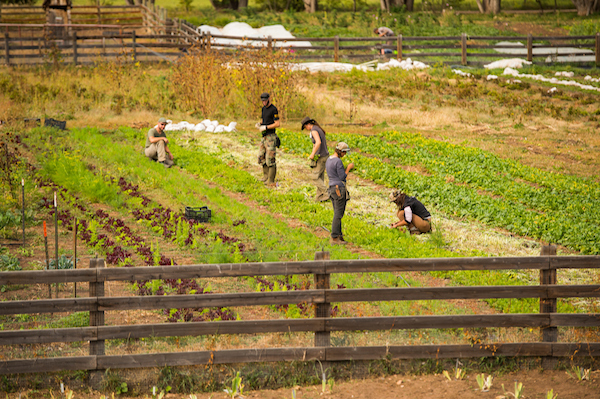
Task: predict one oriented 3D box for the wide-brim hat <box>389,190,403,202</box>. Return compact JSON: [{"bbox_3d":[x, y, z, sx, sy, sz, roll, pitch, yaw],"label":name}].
[{"bbox_3d":[1.561,-0.046,49.000,0.260,0.140,0.220,-36,10,-5],"label":"wide-brim hat"}]

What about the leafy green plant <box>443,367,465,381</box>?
[{"bbox_3d":[1.690,1.916,33.000,0.230,0.140,0.180,0,6,0],"label":"leafy green plant"}]

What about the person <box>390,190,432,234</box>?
[{"bbox_3d":[1.806,0.212,49.000,0.740,0.740,0.520,-1,5,-10],"label":"person"}]

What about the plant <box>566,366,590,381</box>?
[{"bbox_3d":[3.066,1.916,33.000,0.250,0.140,0.190,0,6,0],"label":"plant"}]

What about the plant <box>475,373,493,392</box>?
[{"bbox_3d":[1.922,1.917,31.400,0.180,0.210,0.150,0,5,0],"label":"plant"}]

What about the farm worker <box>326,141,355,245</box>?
[{"bbox_3d":[0.647,-0.094,48.500,0.440,1.640,0.450,-4,7,-36],"label":"farm worker"}]

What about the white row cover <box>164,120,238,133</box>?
[{"bbox_3d":[-2.308,-1.644,67.500,1.800,0.280,0.600,0,6,0],"label":"white row cover"}]

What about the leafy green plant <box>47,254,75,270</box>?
[{"bbox_3d":[-3.334,0.951,41.900,0.400,0.360,0.380,0,5,0],"label":"leafy green plant"}]

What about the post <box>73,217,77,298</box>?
[{"bbox_3d":[-3.022,0.811,40.200,0.040,1.150,0.040,0,5,0],"label":"post"}]

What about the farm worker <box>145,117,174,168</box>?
[{"bbox_3d":[-2.836,-1.144,60.500,0.680,0.920,0.520,6,8,45],"label":"farm worker"}]

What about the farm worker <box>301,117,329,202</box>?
[{"bbox_3d":[0.282,-0.727,54.500,0.540,1.560,0.460,0,5,0],"label":"farm worker"}]

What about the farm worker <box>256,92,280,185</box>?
[{"bbox_3d":[-0.614,-1.179,58.400,0.440,1.790,0.520,-5,7,-44],"label":"farm worker"}]

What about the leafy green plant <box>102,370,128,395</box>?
[{"bbox_3d":[-1.988,1.972,32.300,0.270,0.240,0.230,0,6,0],"label":"leafy green plant"}]

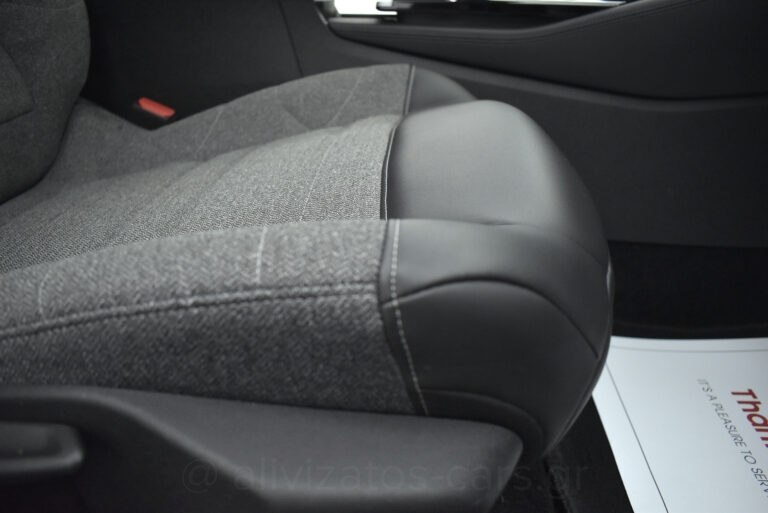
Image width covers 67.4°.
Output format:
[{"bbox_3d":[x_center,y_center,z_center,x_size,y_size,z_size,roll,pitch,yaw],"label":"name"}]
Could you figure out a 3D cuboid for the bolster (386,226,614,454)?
[{"bbox_3d":[0.067,0.052,0.325,0.145,0.140,0.110,2,28,4],"label":"bolster"}]

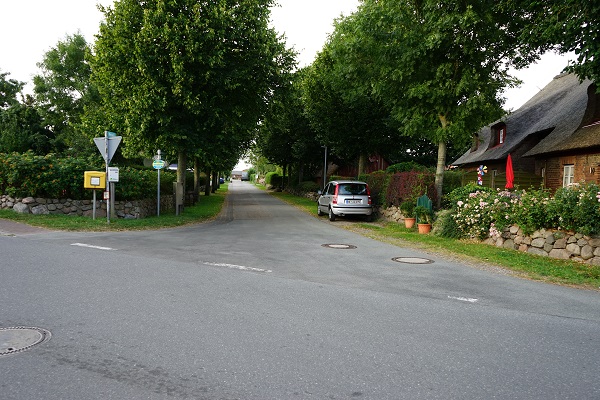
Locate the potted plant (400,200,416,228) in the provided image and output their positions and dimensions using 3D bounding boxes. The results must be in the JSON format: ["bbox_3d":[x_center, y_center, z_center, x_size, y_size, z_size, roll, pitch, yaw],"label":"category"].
[{"bbox_3d":[3.395,0.469,14.600,0.500,0.850,0.500,0,3,-8],"label":"potted plant"}]

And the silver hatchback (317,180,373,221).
[{"bbox_3d":[1.724,-0.042,18.930,1.600,1.540,3.540,0,3,-8],"label":"silver hatchback"}]

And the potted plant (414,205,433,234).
[{"bbox_3d":[3.489,0.569,13.150,0.500,0.800,0.500,0,3,-8],"label":"potted plant"}]

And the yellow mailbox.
[{"bbox_3d":[-6.706,-0.656,15.300,0.700,0.560,0.380,-1,3,-26],"label":"yellow mailbox"}]

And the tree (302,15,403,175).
[{"bbox_3d":[2.920,-4.440,23.500,5.800,9.800,5.800,0,3,-8],"label":"tree"}]

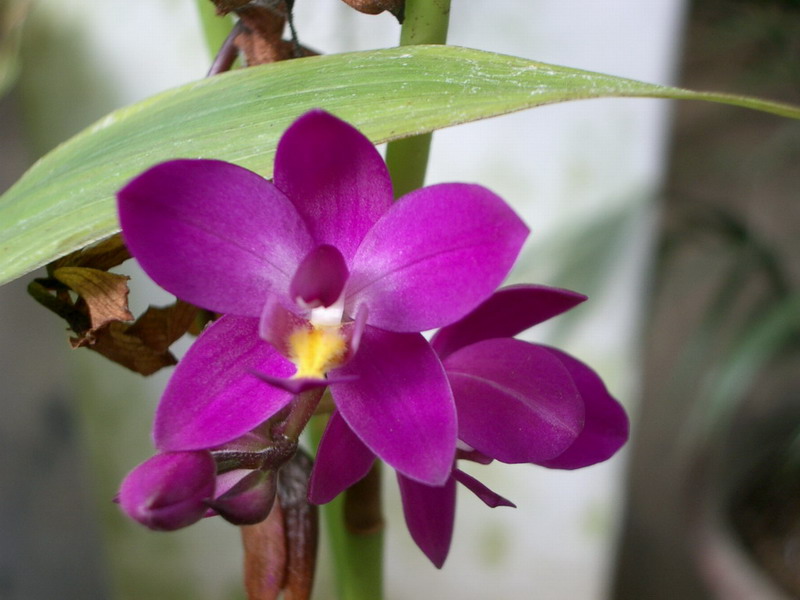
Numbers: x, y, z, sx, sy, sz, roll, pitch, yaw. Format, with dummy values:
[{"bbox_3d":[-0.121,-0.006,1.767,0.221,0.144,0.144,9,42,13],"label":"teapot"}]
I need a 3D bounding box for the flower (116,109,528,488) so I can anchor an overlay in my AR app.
[{"bbox_3d":[-0.011,0.000,0.208,0.060,0.055,0.025,2,3,3],"label":"flower"}]

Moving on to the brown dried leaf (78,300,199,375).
[{"bbox_3d":[-0.042,0.006,0.230,0.019,0.012,0.011,0,12,0],"label":"brown dried leaf"}]

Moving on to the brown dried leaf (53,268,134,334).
[{"bbox_3d":[-0.049,0.000,0.228,0.013,0.011,0.009,0,12,0],"label":"brown dried leaf"}]

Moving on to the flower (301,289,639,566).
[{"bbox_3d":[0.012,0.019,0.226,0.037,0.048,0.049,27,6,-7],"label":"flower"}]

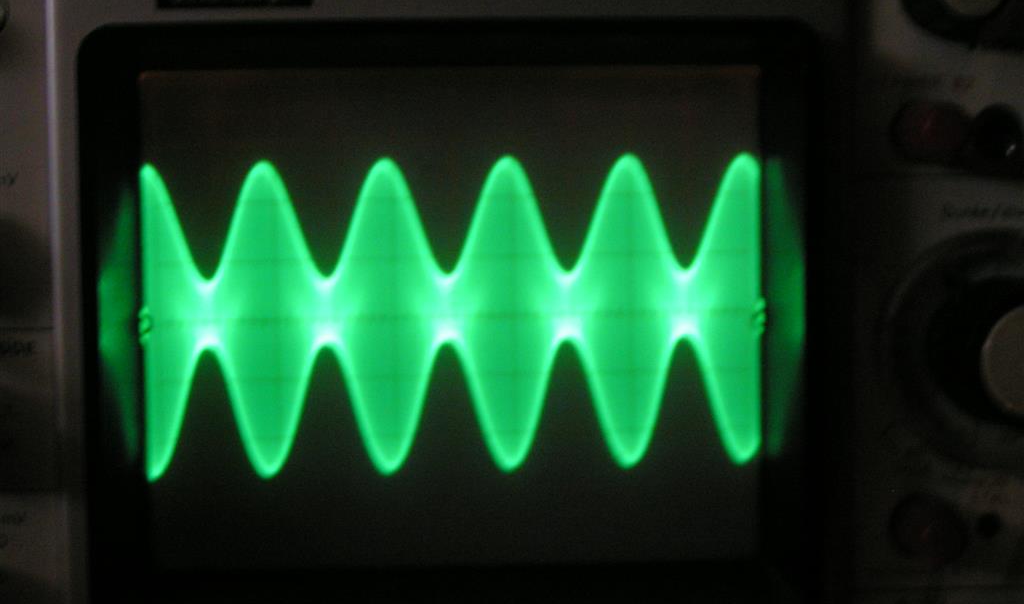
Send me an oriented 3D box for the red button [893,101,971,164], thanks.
[{"bbox_3d":[0.066,-0.027,0.292,0.010,0.010,0.009,-1,5,-1],"label":"red button"}]

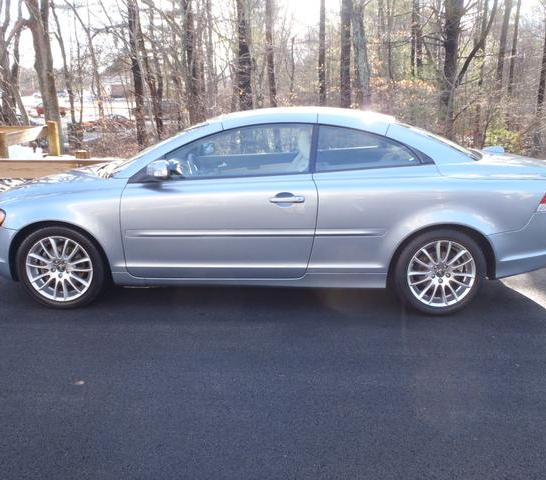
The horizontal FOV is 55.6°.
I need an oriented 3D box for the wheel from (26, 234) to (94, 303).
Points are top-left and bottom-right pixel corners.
[{"bbox_3d":[-1.488,0.191,3.692,0.465,0.465,0.165,1,13,2],"label":"wheel"}]

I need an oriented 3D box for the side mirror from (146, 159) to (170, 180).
[{"bbox_3d":[-0.747,-0.465,3.400,0.150,0.145,0.200,1,13,2],"label":"side mirror"}]

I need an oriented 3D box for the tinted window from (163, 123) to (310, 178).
[{"bbox_3d":[-0.233,-0.611,3.551,1.000,0.385,0.070,1,-7,2],"label":"tinted window"}]

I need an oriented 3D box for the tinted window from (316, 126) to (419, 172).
[{"bbox_3d":[0.635,-0.622,3.523,0.690,0.330,0.070,1,-7,2],"label":"tinted window"}]

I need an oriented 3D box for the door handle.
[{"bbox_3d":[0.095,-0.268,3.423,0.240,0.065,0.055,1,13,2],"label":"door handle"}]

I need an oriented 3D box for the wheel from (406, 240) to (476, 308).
[{"bbox_3d":[1.150,0.214,3.591,0.465,0.465,0.165,1,13,2],"label":"wheel"}]

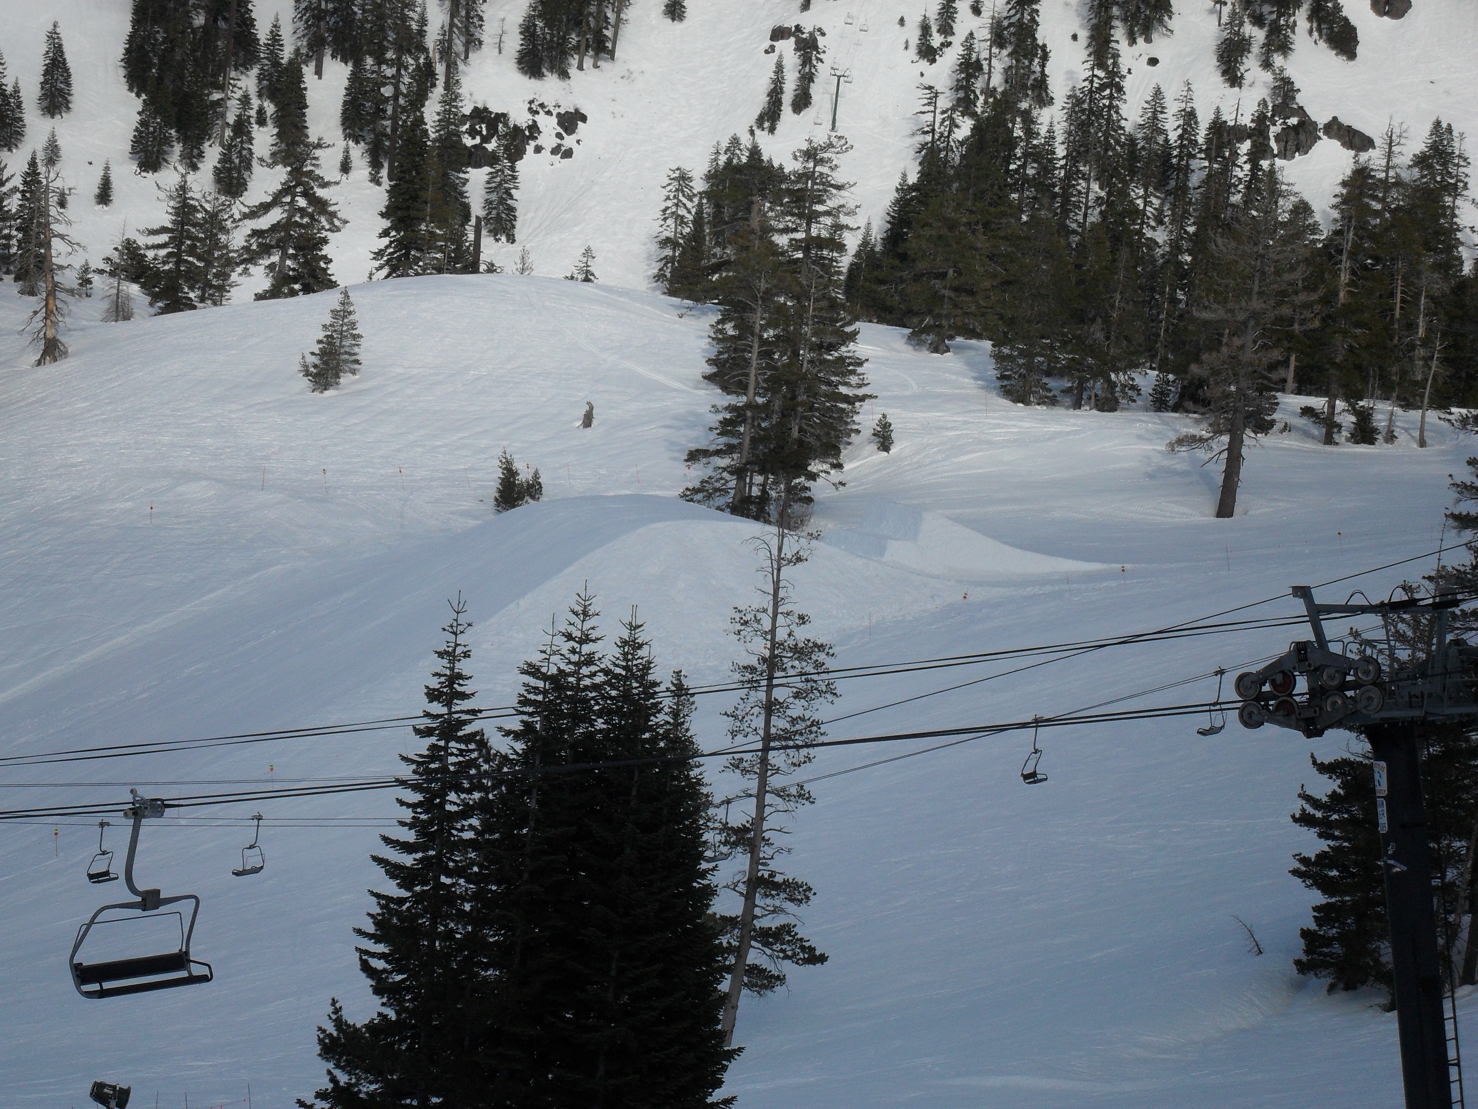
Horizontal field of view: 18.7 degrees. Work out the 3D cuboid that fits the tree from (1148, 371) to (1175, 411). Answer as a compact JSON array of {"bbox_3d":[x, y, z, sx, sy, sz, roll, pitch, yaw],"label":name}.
[{"bbox_3d":[32.312,-12.464,342.000,2.030,3.000,1.970,4,3,0],"label":"tree"}]

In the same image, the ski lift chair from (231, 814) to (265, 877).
[{"bbox_3d":[-22.875,13.558,209.000,0.700,2.780,2.050,6,3,22],"label":"ski lift chair"}]

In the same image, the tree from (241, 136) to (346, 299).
[{"bbox_3d":[-43.344,-33.083,440.000,10.190,15.980,9.890,4,3,0],"label":"tree"}]

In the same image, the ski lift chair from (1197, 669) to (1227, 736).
[{"bbox_3d":[20.359,6.380,193.000,0.700,2.780,2.050,6,3,22],"label":"ski lift chair"}]

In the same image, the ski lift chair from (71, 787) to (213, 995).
[{"bbox_3d":[-9.645,5.467,72.500,0.750,3.200,2.950,6,4,32],"label":"ski lift chair"}]

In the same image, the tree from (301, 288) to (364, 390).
[{"bbox_3d":[-34.581,-18.493,383.000,5.330,8.890,5.170,4,3,0],"label":"tree"}]

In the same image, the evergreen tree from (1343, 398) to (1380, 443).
[{"bbox_3d":[46.588,-9.922,335.000,2.660,3.370,2.580,4,3,0],"label":"evergreen tree"}]

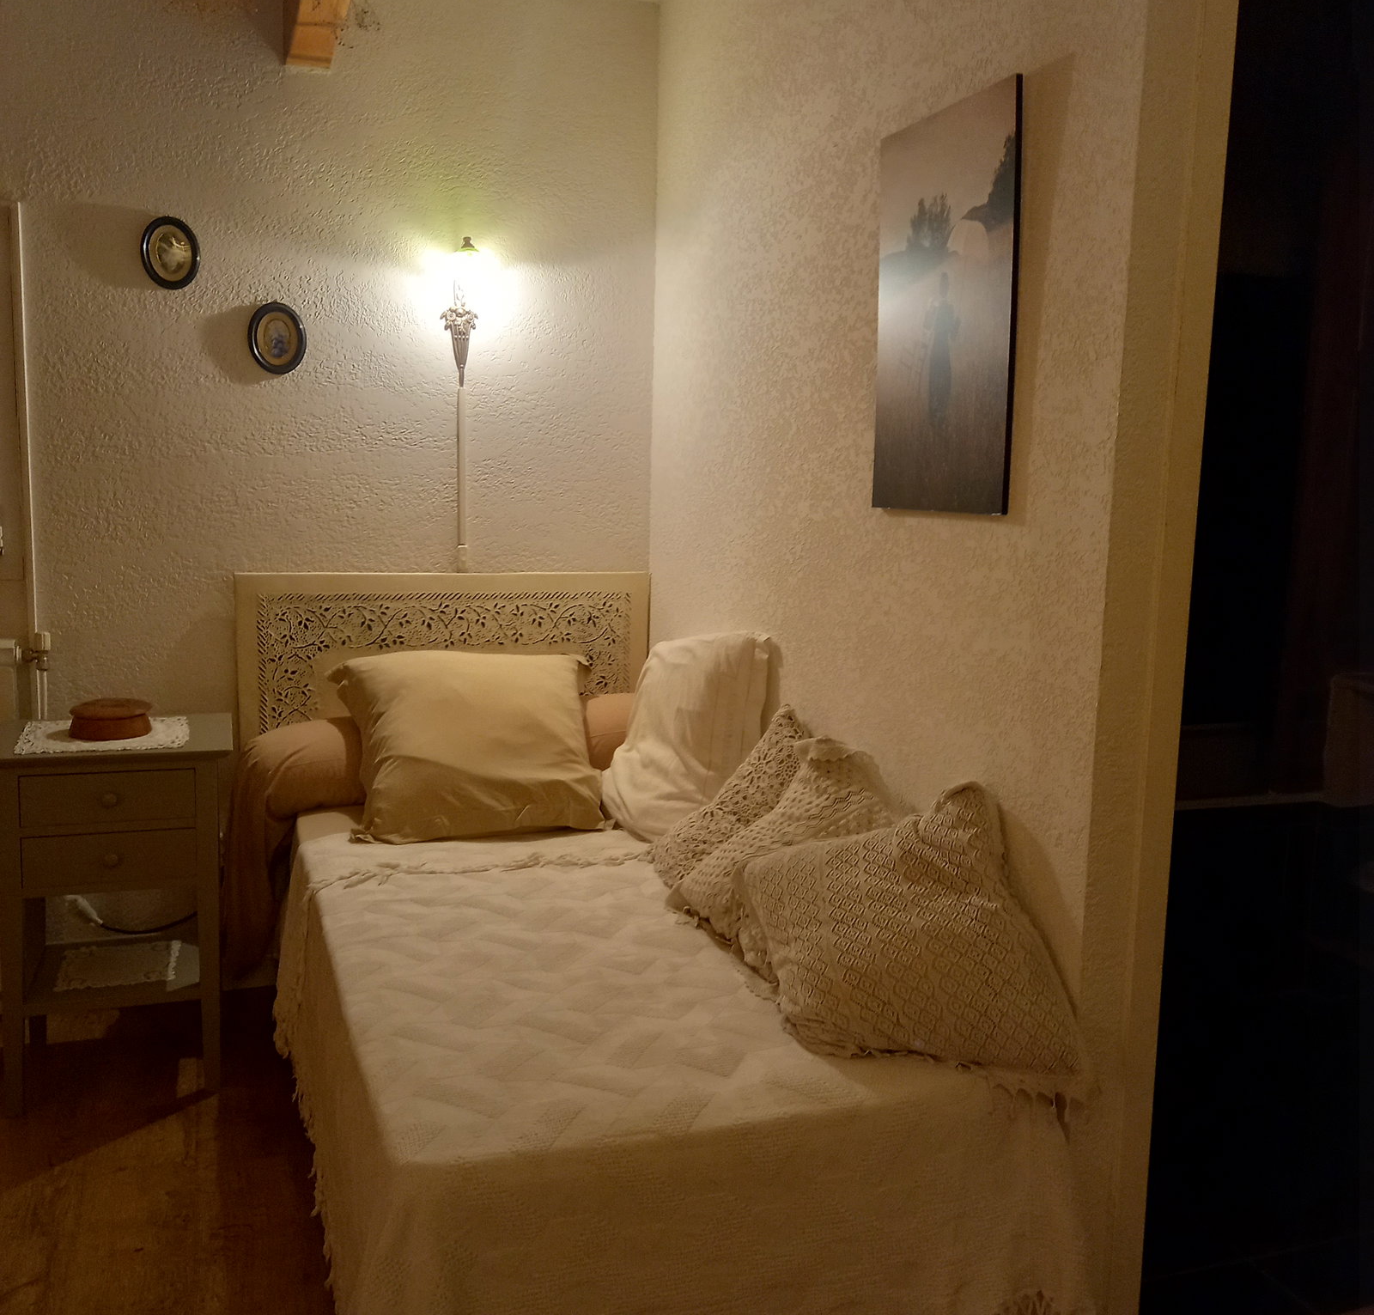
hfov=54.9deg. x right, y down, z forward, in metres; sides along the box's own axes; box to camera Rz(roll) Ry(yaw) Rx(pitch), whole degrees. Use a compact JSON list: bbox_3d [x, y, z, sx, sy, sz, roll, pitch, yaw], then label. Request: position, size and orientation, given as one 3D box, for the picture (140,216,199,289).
[{"bbox_3d":[-1.157,-0.907,2.962,0.122,0.162,0.025,-2,8,-20],"label":"picture"}]

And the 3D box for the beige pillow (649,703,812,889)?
[{"bbox_3d":[0.133,0.283,2.411,0.120,0.400,0.400,40,-11,-26],"label":"beige pillow"}]

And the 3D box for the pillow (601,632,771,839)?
[{"bbox_3d":[-0.005,0.161,2.774,0.160,0.430,0.450,21,-6,-38],"label":"pillow"}]

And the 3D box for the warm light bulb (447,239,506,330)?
[{"bbox_3d":[-0.511,-0.879,3.121,0.110,0.190,0.110,-2,8,-20],"label":"warm light bulb"}]

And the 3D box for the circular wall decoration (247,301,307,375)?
[{"bbox_3d":[-0.948,-0.739,3.063,0.127,0.165,0.025,-2,8,-20],"label":"circular wall decoration"}]

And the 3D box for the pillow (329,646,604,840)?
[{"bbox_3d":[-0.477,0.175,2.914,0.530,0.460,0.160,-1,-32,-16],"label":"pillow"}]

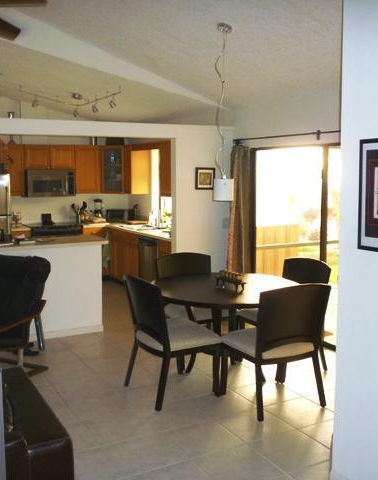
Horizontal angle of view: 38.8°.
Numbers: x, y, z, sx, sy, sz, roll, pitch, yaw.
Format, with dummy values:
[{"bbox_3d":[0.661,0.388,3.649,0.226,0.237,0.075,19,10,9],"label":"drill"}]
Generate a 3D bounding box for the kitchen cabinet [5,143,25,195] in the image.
[{"bbox_3d":[-2.674,-1.052,8.140,0.320,0.770,0.340,-4,8,-28],"label":"kitchen cabinet"}]

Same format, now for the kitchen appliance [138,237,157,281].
[{"bbox_3d":[-0.307,0.354,7.383,0.580,0.840,0.600,-4,7,-28],"label":"kitchen appliance"}]

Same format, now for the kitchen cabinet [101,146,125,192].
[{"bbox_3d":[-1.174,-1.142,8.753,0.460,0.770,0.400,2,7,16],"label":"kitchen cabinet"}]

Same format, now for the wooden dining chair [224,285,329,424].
[{"bbox_3d":[0.619,0.725,3.885,0.567,0.921,0.618,-4,7,-25],"label":"wooden dining chair"}]

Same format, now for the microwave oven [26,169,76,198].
[{"bbox_3d":[-2.179,-0.887,8.392,0.750,0.410,0.400,-4,8,-28],"label":"microwave oven"}]

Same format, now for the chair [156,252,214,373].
[{"bbox_3d":[0.084,0.619,4.879,0.567,0.921,0.607,-4,7,-28],"label":"chair"}]

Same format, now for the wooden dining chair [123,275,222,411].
[{"bbox_3d":[-0.138,0.710,4.091,0.607,0.921,0.567,-5,7,-31],"label":"wooden dining chair"}]

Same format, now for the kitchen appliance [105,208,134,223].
[{"bbox_3d":[-1.146,-0.412,8.982,0.385,0.223,0.270,2,7,16],"label":"kitchen appliance"}]

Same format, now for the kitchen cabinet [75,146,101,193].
[{"bbox_3d":[-1.682,-1.140,8.780,0.420,0.770,0.330,-4,7,-28],"label":"kitchen cabinet"}]

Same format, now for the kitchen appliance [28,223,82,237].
[{"bbox_3d":[-2.135,0.237,8.480,0.770,0.930,0.660,-4,7,-28],"label":"kitchen appliance"}]

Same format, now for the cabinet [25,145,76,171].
[{"bbox_3d":[-2.193,-1.281,8.378,0.775,0.385,0.340,-4,8,-28],"label":"cabinet"}]

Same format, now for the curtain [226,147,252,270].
[{"bbox_3d":[0.590,-0.095,6.164,0.130,2.040,0.430,-4,8,-28],"label":"curtain"}]

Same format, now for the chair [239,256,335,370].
[{"bbox_3d":[0.792,0.640,4.624,0.607,0.921,0.567,-5,7,-31],"label":"chair"}]

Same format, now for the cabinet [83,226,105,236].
[{"bbox_3d":[-1.609,0.224,8.770,0.420,0.880,0.600,-4,7,-28],"label":"cabinet"}]

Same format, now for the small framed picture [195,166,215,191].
[{"bbox_3d":[0.205,-0.727,6.380,0.272,0.270,0.025,-4,8,-28],"label":"small framed picture"}]

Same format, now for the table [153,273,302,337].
[{"bbox_3d":[0.305,0.770,4.515,1.220,0.760,1.220,-4,8,-28],"label":"table"}]

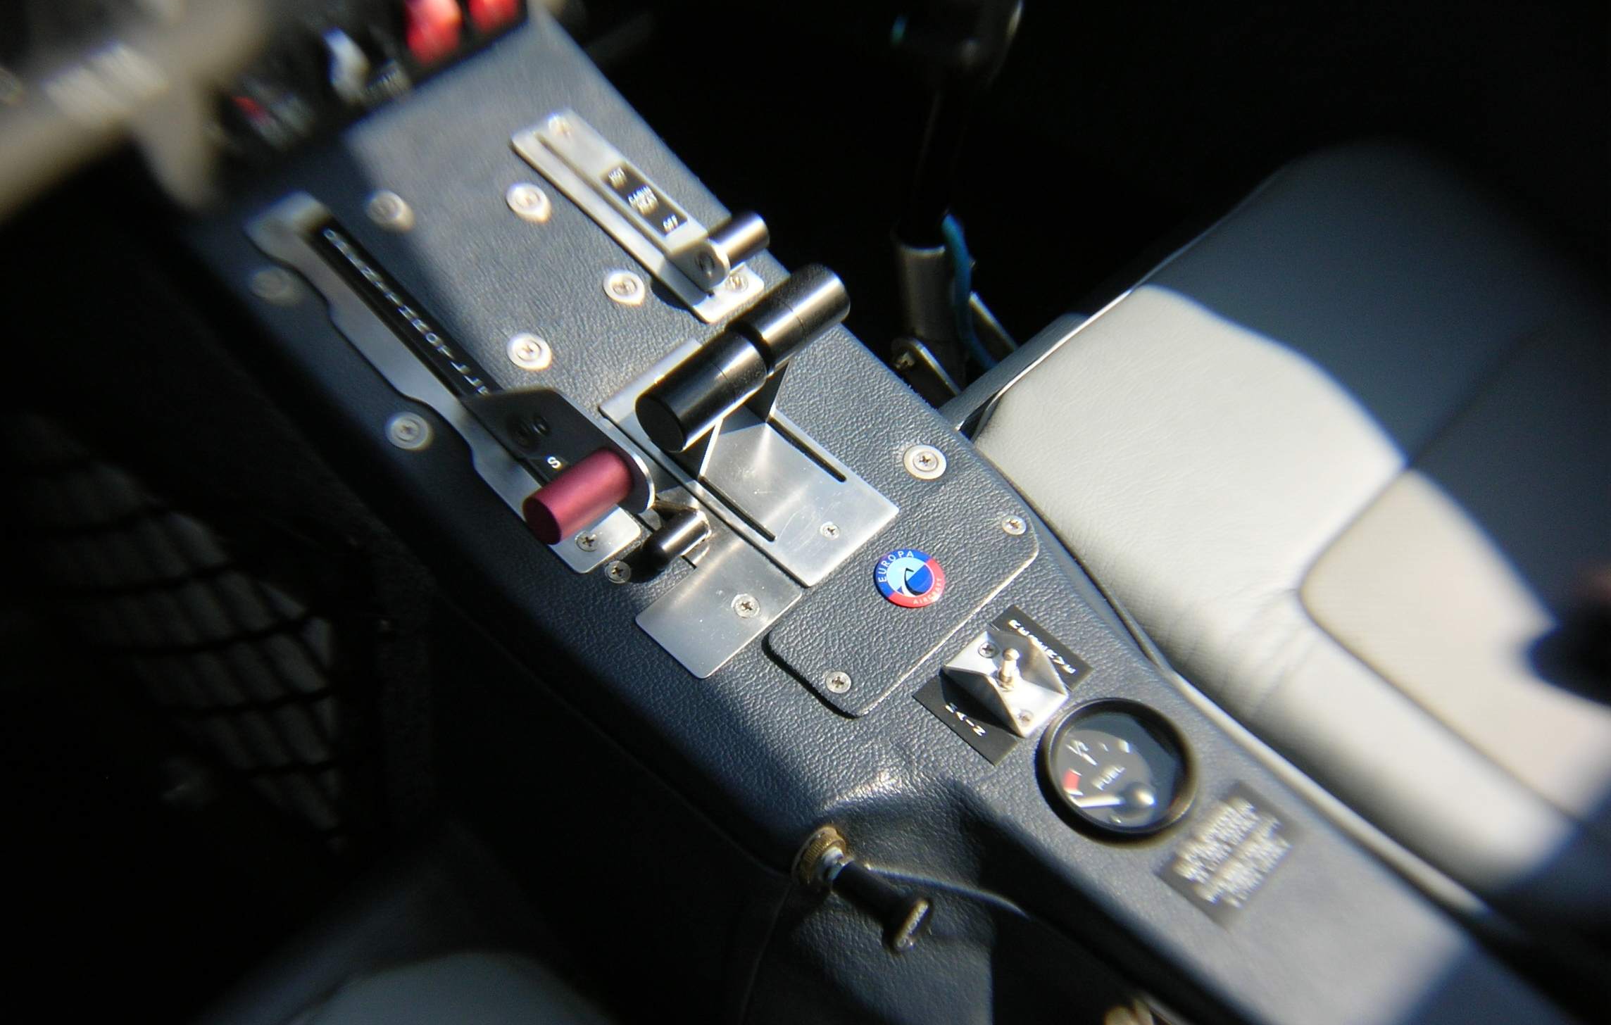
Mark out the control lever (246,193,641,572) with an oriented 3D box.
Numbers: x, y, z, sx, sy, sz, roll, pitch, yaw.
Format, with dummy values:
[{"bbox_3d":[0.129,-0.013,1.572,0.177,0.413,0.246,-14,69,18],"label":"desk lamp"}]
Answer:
[{"bbox_3d":[-0.140,-0.060,1.369,0.047,0.048,0.206,-35,69,-30],"label":"control lever"}]

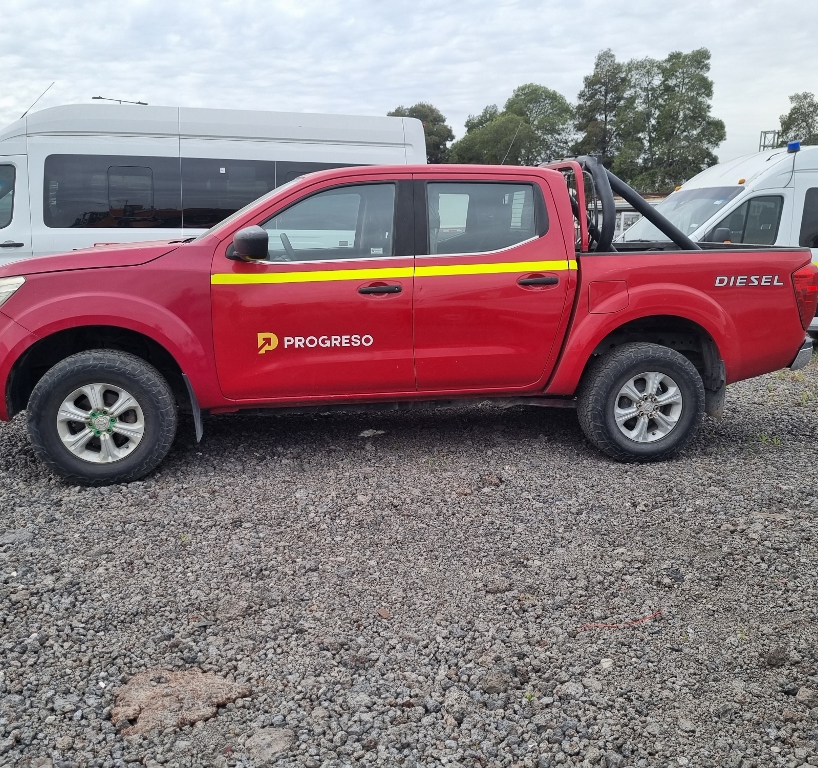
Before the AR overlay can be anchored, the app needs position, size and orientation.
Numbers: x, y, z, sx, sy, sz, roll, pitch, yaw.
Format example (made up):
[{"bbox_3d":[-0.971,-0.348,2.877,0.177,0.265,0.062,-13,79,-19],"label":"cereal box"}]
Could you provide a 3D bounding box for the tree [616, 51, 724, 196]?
[{"bbox_3d":[12.872,-11.928,39.303,6.300,9.750,6.300,1,12,0],"label":"tree"}]

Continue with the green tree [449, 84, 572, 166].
[{"bbox_3d":[5.155,-11.469,40.459,6.720,8.090,6.720,1,12,0],"label":"green tree"}]

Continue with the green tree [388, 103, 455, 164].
[{"bbox_3d":[0.397,-11.648,42.486,4.470,7.400,4.470,1,12,0],"label":"green tree"}]

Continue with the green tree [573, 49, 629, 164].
[{"bbox_3d":[9.827,-12.269,40.264,3.640,9.890,3.640,1,12,0],"label":"green tree"}]

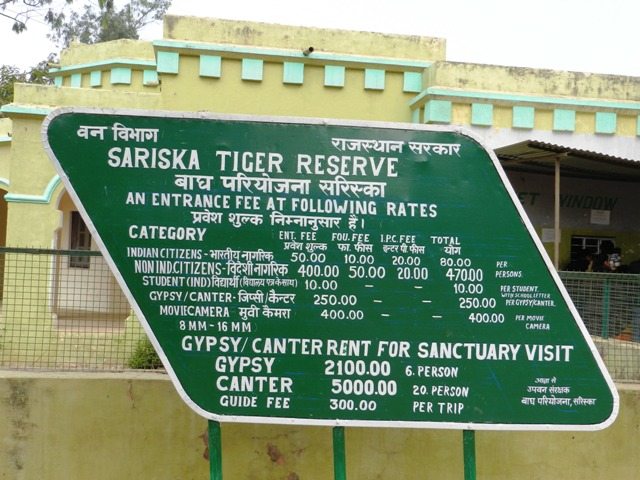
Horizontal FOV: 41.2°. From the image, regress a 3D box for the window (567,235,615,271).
[{"bbox_3d":[3.973,0.211,12.400,0.690,0.560,0.120,3,-3,-8],"label":"window"}]

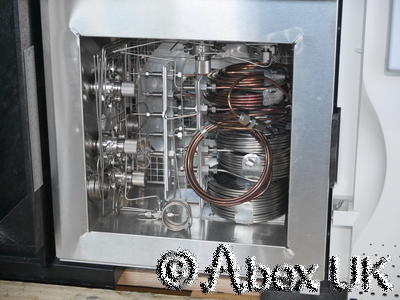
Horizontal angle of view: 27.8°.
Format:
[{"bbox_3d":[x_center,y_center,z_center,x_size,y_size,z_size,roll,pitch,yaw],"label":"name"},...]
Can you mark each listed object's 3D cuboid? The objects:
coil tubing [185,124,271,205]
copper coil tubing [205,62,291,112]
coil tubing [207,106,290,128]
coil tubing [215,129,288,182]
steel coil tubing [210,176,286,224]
[{"bbox_3d":[0.037,0.021,1.080,0.116,0.116,0.020,3,18,10],"label":"coil tubing"},{"bbox_3d":[0.066,-0.088,1.123,0.118,0.043,0.118,3,18,10],"label":"copper coil tubing"},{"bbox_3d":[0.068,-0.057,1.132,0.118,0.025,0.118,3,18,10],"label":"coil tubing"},{"bbox_3d":[0.077,-0.006,1.144,0.106,0.069,0.106,3,18,10],"label":"coil tubing"},{"bbox_3d":[0.070,0.062,1.167,0.115,0.050,0.115,3,18,10],"label":"steel coil tubing"}]

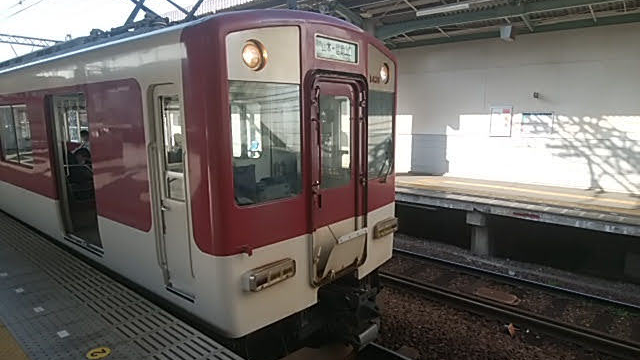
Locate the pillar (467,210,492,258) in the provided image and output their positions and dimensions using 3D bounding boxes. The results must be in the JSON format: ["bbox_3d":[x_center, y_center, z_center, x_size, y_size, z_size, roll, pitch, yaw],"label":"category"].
[{"bbox_3d":[3.386,1.133,8.684,0.326,0.908,0.367,7,12,40],"label":"pillar"}]

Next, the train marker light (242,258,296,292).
[{"bbox_3d":[-0.427,0.812,3.502,0.490,0.140,0.112,-9,12,-43],"label":"train marker light"}]

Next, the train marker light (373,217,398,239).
[{"bbox_3d":[0.802,0.577,4.936,0.112,0.140,0.490,6,11,33],"label":"train marker light"}]

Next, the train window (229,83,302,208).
[{"bbox_3d":[-0.422,-0.306,3.401,0.704,0.989,0.051,-9,12,-43],"label":"train window"}]

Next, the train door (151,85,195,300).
[{"bbox_3d":[-1.255,0.122,3.508,0.469,1.826,0.071,7,12,40],"label":"train door"}]

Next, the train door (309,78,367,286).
[{"bbox_3d":[0.197,0.018,4.101,0.112,1.969,0.785,7,12,40],"label":"train door"}]

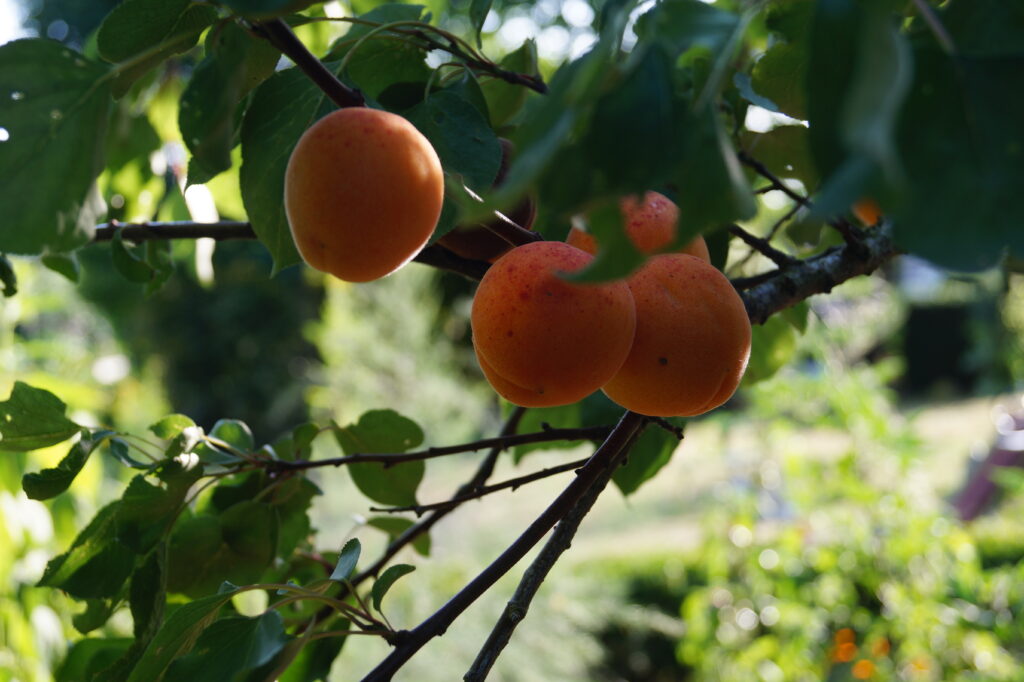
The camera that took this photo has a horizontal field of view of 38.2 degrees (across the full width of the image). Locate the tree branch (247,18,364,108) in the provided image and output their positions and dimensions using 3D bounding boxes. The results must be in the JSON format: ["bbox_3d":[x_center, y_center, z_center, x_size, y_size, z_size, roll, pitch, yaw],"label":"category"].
[{"bbox_3d":[-0.059,-0.080,0.425,0.042,0.008,0.008,38,0,0],"label":"tree branch"}]

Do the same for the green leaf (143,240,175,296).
[{"bbox_3d":[-0.132,-0.027,0.550,0.012,0.021,0.011,0,3,0],"label":"green leaf"}]

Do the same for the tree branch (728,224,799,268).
[{"bbox_3d":[0.083,-0.031,0.490,0.028,0.005,0.005,32,0,0],"label":"tree branch"}]

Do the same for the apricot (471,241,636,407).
[{"bbox_3d":[0.012,-0.005,0.430,0.048,0.048,0.048,0,3,0],"label":"apricot"}]

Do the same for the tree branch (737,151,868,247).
[{"bbox_3d":[0.098,-0.048,0.500,0.056,0.007,0.007,36,0,0],"label":"tree branch"}]

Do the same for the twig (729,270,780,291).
[{"bbox_3d":[0.079,-0.020,0.485,0.019,0.004,0.004,-17,0,0],"label":"twig"}]

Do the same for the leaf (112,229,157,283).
[{"bbox_3d":[-0.140,-0.032,0.550,0.017,0.020,0.012,0,3,0],"label":"leaf"}]

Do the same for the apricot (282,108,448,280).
[{"bbox_3d":[-0.043,-0.043,0.430,0.047,0.051,0.047,0,3,0],"label":"apricot"}]

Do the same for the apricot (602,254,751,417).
[{"bbox_3d":[0.049,-0.002,0.447,0.048,0.049,0.048,0,3,0],"label":"apricot"}]

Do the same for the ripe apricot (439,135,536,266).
[{"bbox_3d":[-0.013,-0.050,0.530,0.046,0.046,0.046,0,3,0],"label":"ripe apricot"}]

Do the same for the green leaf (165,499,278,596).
[{"bbox_3d":[-0.102,0.073,0.520,0.039,0.035,0.015,0,3,0],"label":"green leaf"}]

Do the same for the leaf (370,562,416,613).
[{"bbox_3d":[-0.037,0.077,0.460,0.013,0.015,0.008,0,3,0],"label":"leaf"}]

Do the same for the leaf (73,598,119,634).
[{"bbox_3d":[-0.141,0.092,0.500,0.016,0.015,0.008,0,3,0],"label":"leaf"}]

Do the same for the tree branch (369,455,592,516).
[{"bbox_3d":[-0.010,0.046,0.475,0.074,0.005,0.005,-13,0,0],"label":"tree branch"}]

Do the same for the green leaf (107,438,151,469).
[{"bbox_3d":[-0.126,0.037,0.485,0.016,0.006,0.006,30,0,0],"label":"green leaf"}]

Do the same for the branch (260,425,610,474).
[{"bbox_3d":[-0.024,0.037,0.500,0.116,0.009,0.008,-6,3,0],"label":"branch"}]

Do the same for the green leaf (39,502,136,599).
[{"bbox_3d":[-0.135,0.069,0.480,0.043,0.022,0.014,-41,0,0],"label":"green leaf"}]

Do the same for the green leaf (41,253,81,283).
[{"bbox_3d":[-0.153,-0.025,0.500,0.014,0.011,0.008,0,3,0],"label":"green leaf"}]

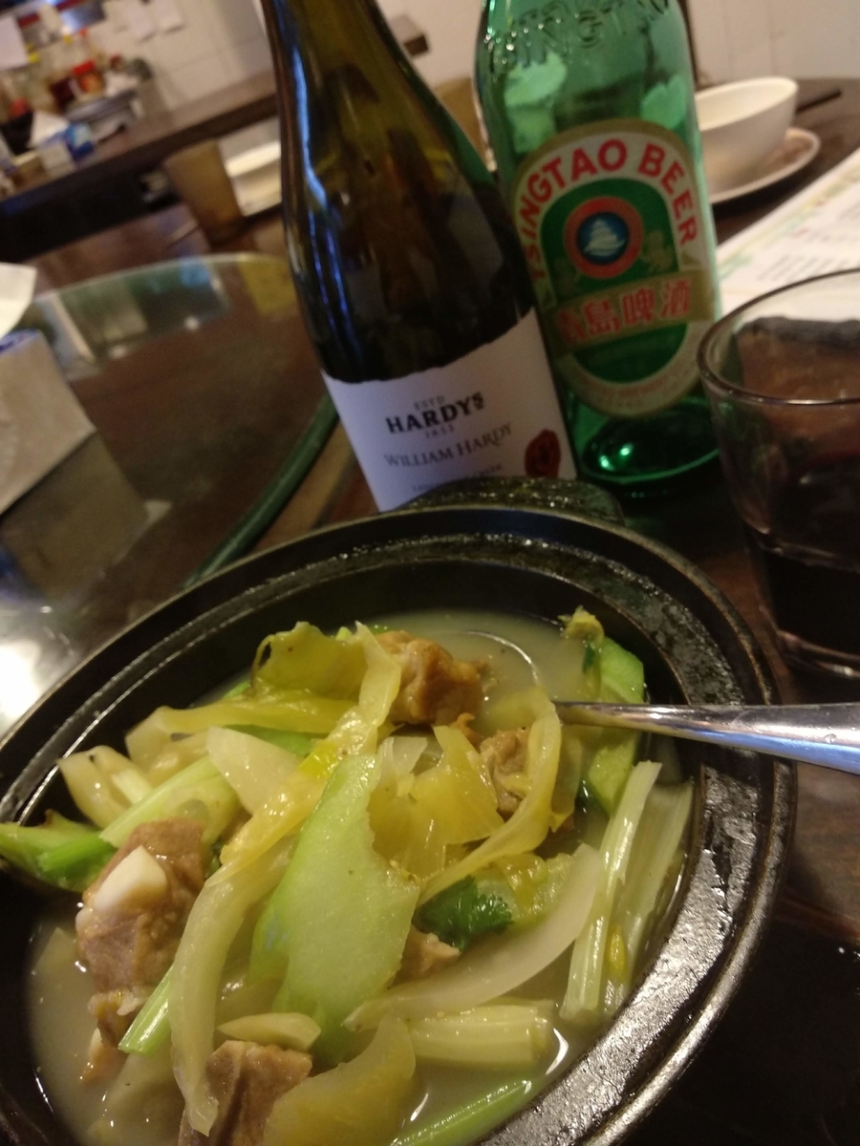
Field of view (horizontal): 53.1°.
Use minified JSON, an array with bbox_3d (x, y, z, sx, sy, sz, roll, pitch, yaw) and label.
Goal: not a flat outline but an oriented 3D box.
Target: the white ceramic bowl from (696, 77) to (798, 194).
[{"bbox_3d":[0.203,-0.304,0.612,0.112,0.051,0.112,-14,36,11],"label":"white ceramic bowl"}]

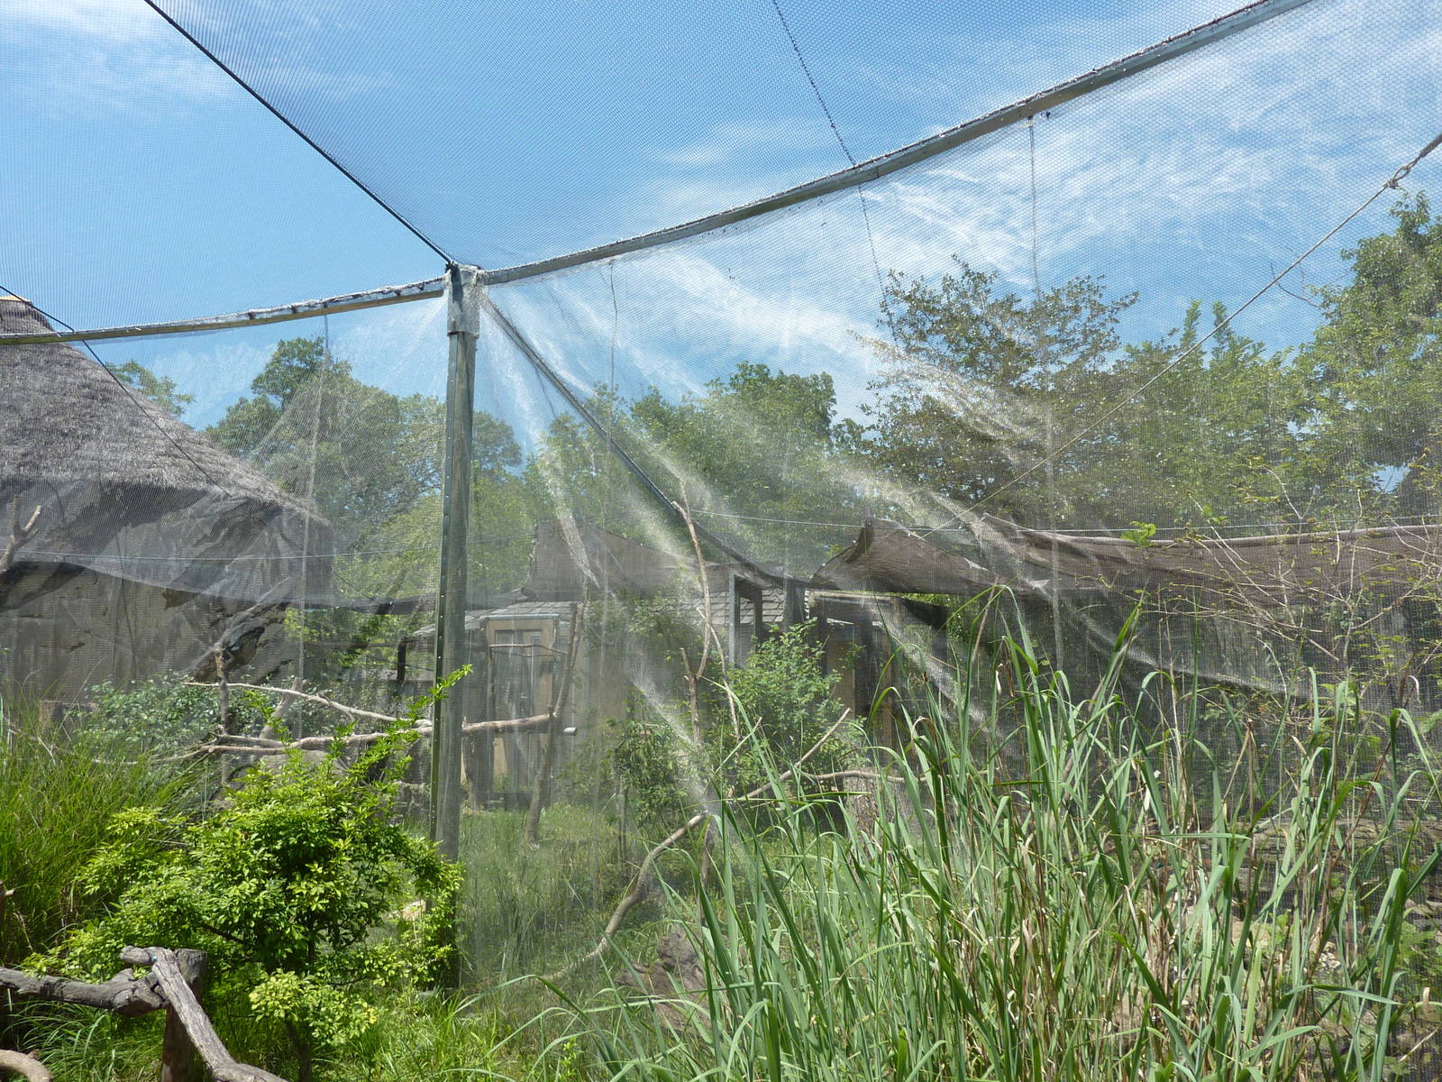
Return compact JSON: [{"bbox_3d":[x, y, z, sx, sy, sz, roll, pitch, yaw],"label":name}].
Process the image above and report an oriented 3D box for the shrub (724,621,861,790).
[{"bbox_3d":[0.691,1.698,10.064,1.330,1.837,1.250,0,-7,0],"label":"shrub"}]

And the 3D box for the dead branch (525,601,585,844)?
[{"bbox_3d":[-1.668,1.802,10.454,0.600,2.420,0.420,0,-7,0],"label":"dead branch"}]

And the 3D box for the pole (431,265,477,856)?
[{"bbox_3d":[-1.542,0.372,6.003,0.170,4.111,0.160,-1,-8,10],"label":"pole"}]

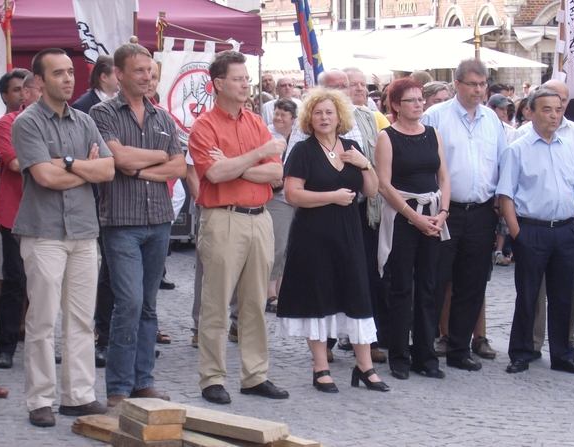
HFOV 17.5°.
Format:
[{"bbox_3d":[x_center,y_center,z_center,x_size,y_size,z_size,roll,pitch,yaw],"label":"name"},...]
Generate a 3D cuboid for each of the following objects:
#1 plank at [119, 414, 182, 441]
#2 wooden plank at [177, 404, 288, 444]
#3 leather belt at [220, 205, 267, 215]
[{"bbox_3d":[-0.596,0.888,8.166,0.170,0.061,0.400,-1,3,-20],"label":"plank"},{"bbox_3d":[-0.347,0.865,8.174,0.720,0.050,0.190,7,6,32],"label":"wooden plank"},{"bbox_3d":[-0.276,-0.078,9.710,0.370,0.050,0.280,-2,4,-37],"label":"leather belt"}]

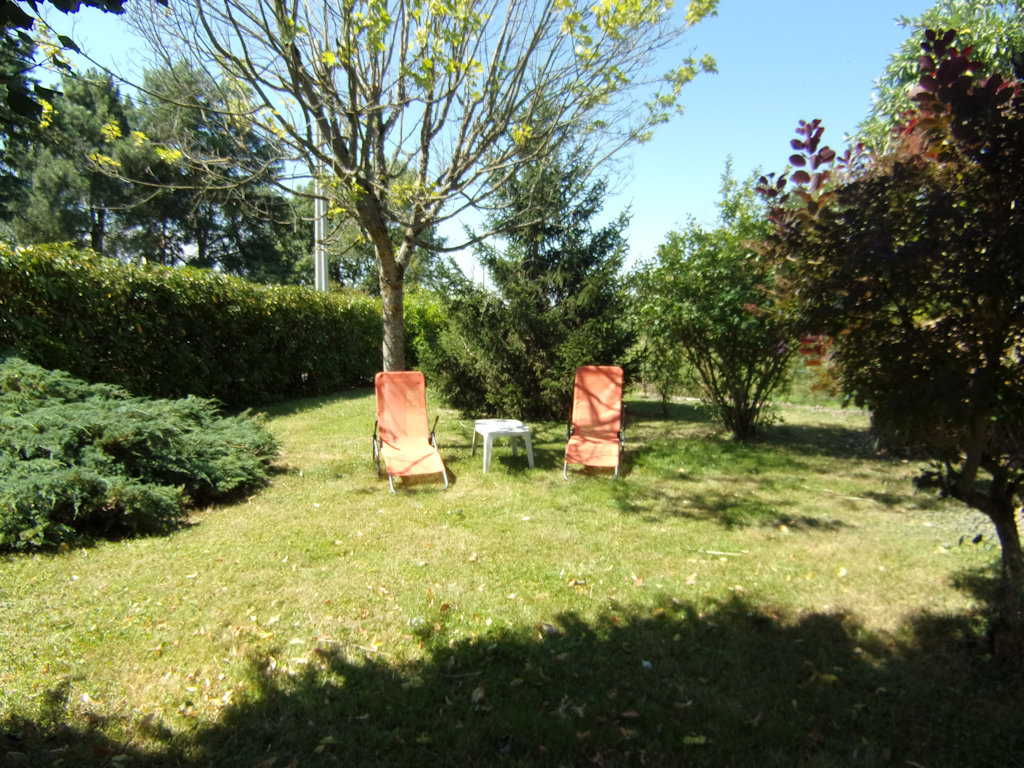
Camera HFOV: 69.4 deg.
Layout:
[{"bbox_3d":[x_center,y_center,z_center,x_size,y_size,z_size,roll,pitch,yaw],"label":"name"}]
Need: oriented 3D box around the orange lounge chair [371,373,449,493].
[{"bbox_3d":[-0.958,0.408,6.980,0.600,1.030,0.980,-2,5,-18],"label":"orange lounge chair"}]

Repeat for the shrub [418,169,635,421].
[{"bbox_3d":[0.258,-1.649,12.303,3.600,4.250,3.400,0,5,0],"label":"shrub"}]

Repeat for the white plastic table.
[{"bbox_3d":[-0.100,0.653,7.736,0.500,0.410,0.500,-1,5,-16],"label":"white plastic table"}]

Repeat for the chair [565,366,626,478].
[{"bbox_3d":[0.838,0.370,7.421,0.600,1.030,0.980,1,5,11],"label":"chair"}]

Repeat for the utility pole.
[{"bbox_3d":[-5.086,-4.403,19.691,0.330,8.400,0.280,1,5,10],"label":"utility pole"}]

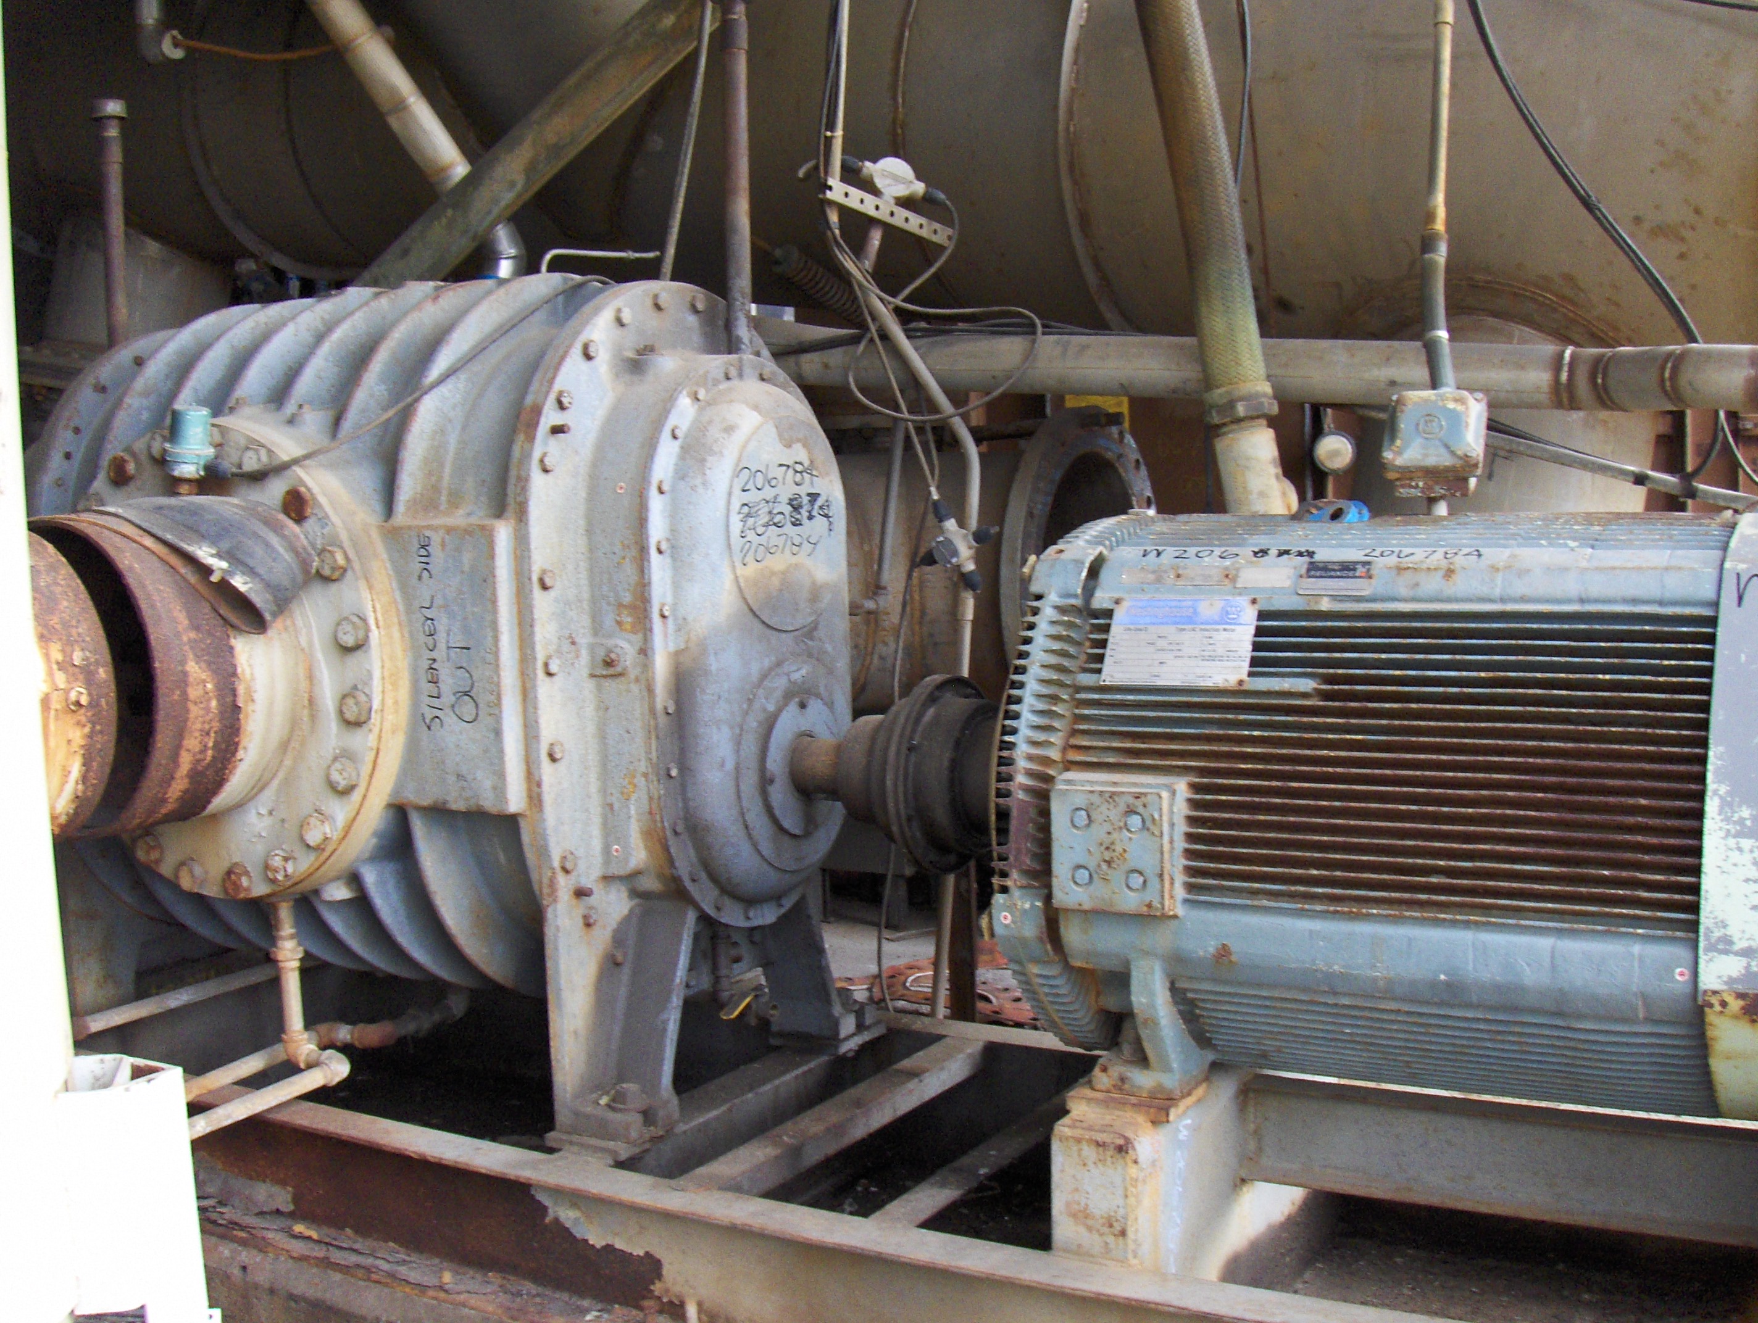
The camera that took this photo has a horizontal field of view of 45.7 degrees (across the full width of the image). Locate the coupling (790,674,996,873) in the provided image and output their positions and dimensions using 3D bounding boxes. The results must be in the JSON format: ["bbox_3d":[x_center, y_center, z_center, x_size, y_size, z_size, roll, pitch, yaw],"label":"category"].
[{"bbox_3d":[0.048,0.170,3.200,0.375,0.300,0.300,1,7,32],"label":"coupling"}]

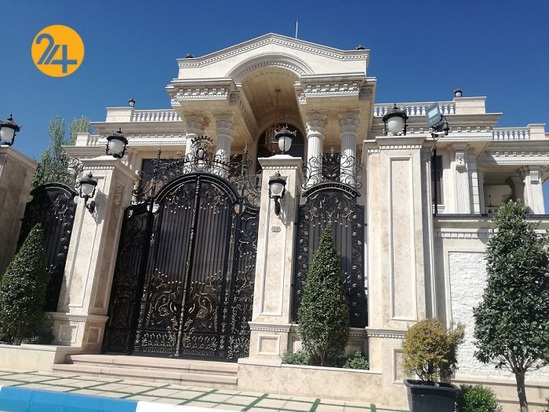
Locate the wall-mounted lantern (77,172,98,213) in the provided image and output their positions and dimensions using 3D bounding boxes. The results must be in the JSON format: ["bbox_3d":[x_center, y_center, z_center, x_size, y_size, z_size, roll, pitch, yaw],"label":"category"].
[{"bbox_3d":[-3.840,-0.291,8.825,0.360,0.788,0.430,0,-16,12],"label":"wall-mounted lantern"}]

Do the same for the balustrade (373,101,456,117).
[{"bbox_3d":[6.395,-4.342,19.684,3.711,0.720,0.220,1,-16,10],"label":"balustrade"}]

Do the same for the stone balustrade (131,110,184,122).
[{"bbox_3d":[-5.856,-4.491,21.799,3.076,0.720,0.220,1,-16,10],"label":"stone balustrade"}]

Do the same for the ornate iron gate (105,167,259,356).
[{"bbox_3d":[-1.787,1.102,8.919,3.316,3.849,0.150,0,-16,12],"label":"ornate iron gate"}]

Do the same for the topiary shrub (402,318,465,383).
[{"bbox_3d":[2.112,1.925,5.707,0.768,0.825,0.691,0,-16,12],"label":"topiary shrub"}]

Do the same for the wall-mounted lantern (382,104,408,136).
[{"bbox_3d":[2.331,-1.650,8.250,0.470,0.700,0.470,0,-16,12],"label":"wall-mounted lantern"}]

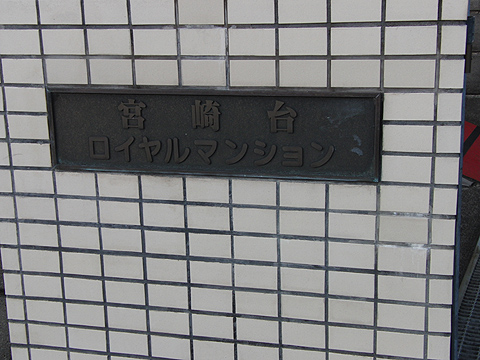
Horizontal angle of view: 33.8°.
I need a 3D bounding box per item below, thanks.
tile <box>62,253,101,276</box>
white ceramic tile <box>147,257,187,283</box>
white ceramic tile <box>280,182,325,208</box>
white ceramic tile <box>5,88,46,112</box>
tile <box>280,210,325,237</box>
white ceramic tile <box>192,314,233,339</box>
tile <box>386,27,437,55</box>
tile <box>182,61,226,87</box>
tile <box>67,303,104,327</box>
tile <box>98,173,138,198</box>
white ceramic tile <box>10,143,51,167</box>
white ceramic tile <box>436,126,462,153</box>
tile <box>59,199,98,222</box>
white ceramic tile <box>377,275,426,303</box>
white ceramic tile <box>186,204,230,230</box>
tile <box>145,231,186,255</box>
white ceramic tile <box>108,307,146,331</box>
[{"bbox_3d":[-0.408,0.215,2.046,0.108,0.060,0.010,3,15,15],"label":"tile"},{"bbox_3d":[-0.181,0.221,1.959,0.108,0.061,0.010,3,15,15],"label":"white ceramic tile"},{"bbox_3d":[0.146,0.033,1.844,0.108,0.060,0.010,3,15,15],"label":"white ceramic tile"},{"bbox_3d":[-0.525,-0.199,1.948,0.108,0.061,0.010,2,15,15],"label":"white ceramic tile"},{"bbox_3d":[0.148,0.101,1.845,0.108,0.061,0.010,2,15,15],"label":"tile"},{"bbox_3d":[-0.068,0.365,1.986,0.108,0.060,0.010,2,15,15],"label":"white ceramic tile"},{"bbox_3d":[0.373,-0.306,1.738,0.108,0.060,0.010,2,15,14],"label":"tile"},{"bbox_3d":[-0.082,-0.247,1.807,0.108,0.061,0.010,3,15,15],"label":"tile"},{"bbox_3d":[-0.404,0.351,2.071,0.108,0.060,0.010,3,15,15],"label":"tile"},{"bbox_3d":[-0.301,0.013,1.963,0.108,0.060,0.010,3,15,15],"label":"tile"},{"bbox_3d":[-0.520,-0.064,1.976,0.108,0.061,0.010,3,15,15],"label":"white ceramic tile"},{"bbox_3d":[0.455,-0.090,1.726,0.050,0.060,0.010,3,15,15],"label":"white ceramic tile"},{"bbox_3d":[-0.407,0.076,1.989,0.108,0.061,0.010,2,15,15],"label":"tile"},{"bbox_3d":[0.374,0.247,1.823,0.108,0.061,0.010,2,15,15],"label":"white ceramic tile"},{"bbox_3d":[-0.075,0.092,1.916,0.108,0.060,0.010,2,15,15],"label":"white ceramic tile"},{"bbox_3d":[-0.186,0.155,1.958,0.108,0.060,0.010,3,15,15],"label":"tile"},{"bbox_3d":[-0.289,0.351,2.023,0.108,0.061,0.010,3,15,15],"label":"white ceramic tile"}]

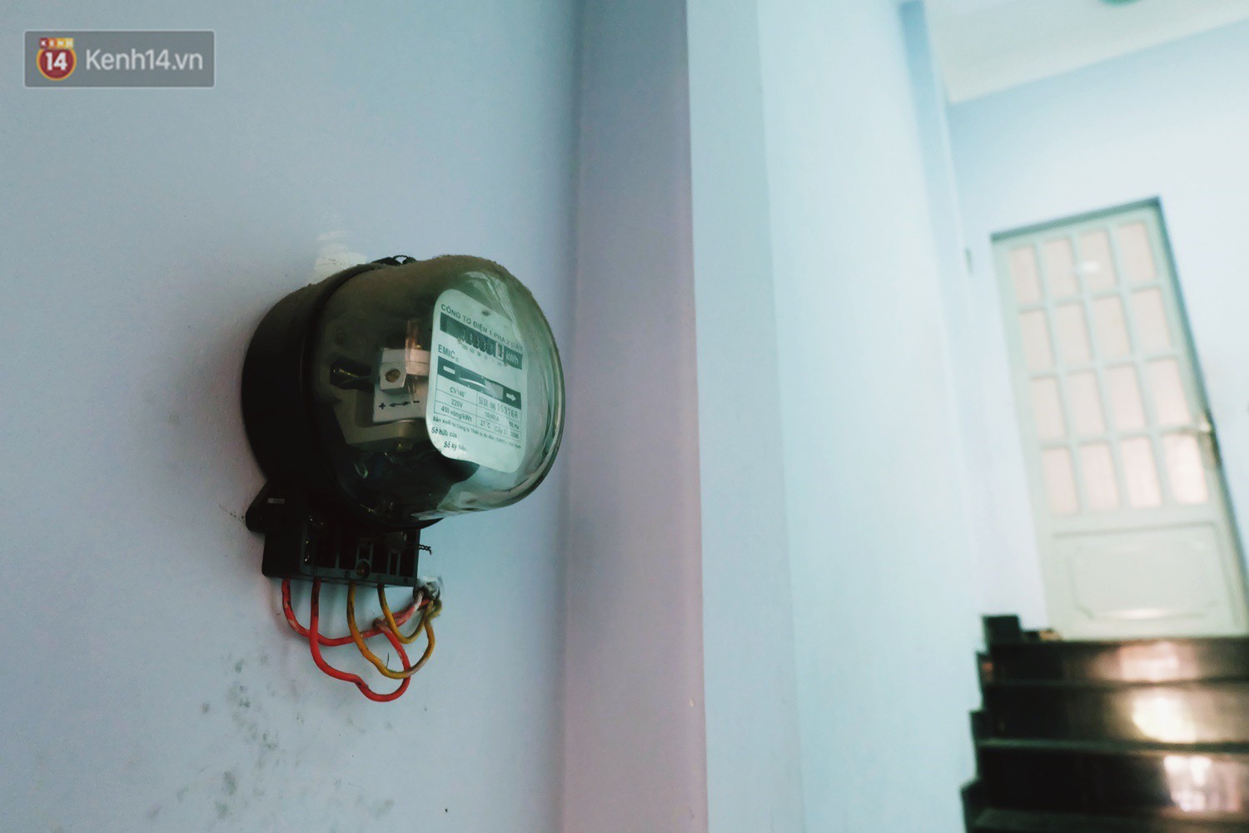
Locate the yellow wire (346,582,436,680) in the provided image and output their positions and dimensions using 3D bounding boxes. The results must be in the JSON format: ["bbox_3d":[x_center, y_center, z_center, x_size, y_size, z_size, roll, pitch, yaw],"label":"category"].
[{"bbox_3d":[-0.135,0.128,0.491,0.025,0.053,0.073,-11,-21,32],"label":"yellow wire"}]

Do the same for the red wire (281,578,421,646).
[{"bbox_3d":[-0.153,0.114,0.477,0.017,0.036,0.102,-11,-21,32],"label":"red wire"}]

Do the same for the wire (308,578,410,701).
[{"bbox_3d":[-0.147,0.128,0.471,0.023,0.066,0.075,-11,-21,32],"label":"wire"}]

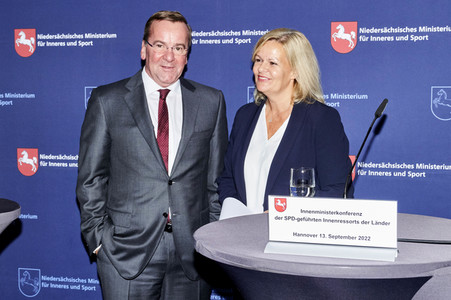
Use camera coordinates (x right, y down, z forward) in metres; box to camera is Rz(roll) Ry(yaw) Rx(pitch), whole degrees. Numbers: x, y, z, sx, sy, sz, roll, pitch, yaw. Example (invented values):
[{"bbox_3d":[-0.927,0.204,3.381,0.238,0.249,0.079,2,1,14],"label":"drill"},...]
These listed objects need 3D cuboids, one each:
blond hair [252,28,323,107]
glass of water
[{"bbox_3d":[0.234,-0.311,1.630,0.240,0.280,0.250,5,2,38],"label":"blond hair"},{"bbox_3d":[0.213,0.123,1.200,0.070,0.145,0.070,0,2,0],"label":"glass of water"}]

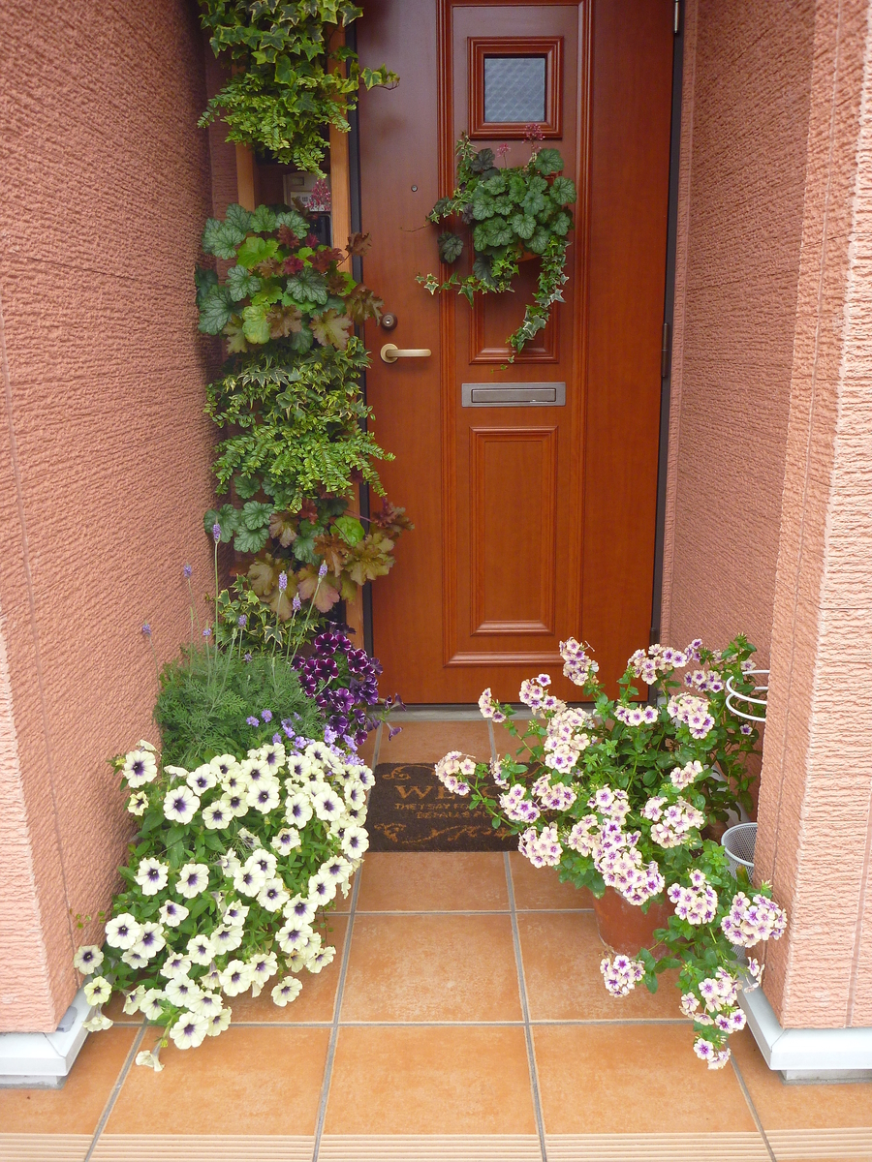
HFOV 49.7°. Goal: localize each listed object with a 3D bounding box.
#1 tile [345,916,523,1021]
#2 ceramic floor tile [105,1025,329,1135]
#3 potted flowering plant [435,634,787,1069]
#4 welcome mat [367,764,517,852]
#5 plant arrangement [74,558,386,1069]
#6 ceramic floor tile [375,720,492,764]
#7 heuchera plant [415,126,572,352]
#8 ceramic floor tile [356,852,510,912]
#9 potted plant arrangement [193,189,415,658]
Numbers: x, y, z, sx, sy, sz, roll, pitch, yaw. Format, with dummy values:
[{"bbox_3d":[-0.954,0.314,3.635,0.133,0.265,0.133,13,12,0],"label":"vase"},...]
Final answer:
[{"bbox_3d":[-0.006,0.662,1.618,0.292,0.010,0.289,0,15,1],"label":"tile"},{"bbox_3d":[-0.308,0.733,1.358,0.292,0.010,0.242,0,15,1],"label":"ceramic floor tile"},{"bbox_3d":[0.276,0.384,1.603,0.570,0.530,0.590,0,15,1],"label":"potted flowering plant"},{"bbox_3d":[0.133,0.509,2.159,0.570,0.012,0.403,0,15,1],"label":"welcome mat"},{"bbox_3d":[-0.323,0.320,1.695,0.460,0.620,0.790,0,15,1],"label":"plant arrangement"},{"bbox_3d":[0.000,0.439,2.480,0.292,0.010,0.282,0,15,1],"label":"ceramic floor tile"},{"bbox_3d":[0.153,-0.809,2.266,0.380,0.510,0.230,0,15,1],"label":"heuchera plant"},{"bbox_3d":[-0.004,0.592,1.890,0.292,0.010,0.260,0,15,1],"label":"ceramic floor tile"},{"bbox_3d":[-0.305,-0.344,2.303,0.485,1.060,0.260,0,15,1],"label":"potted plant arrangement"}]

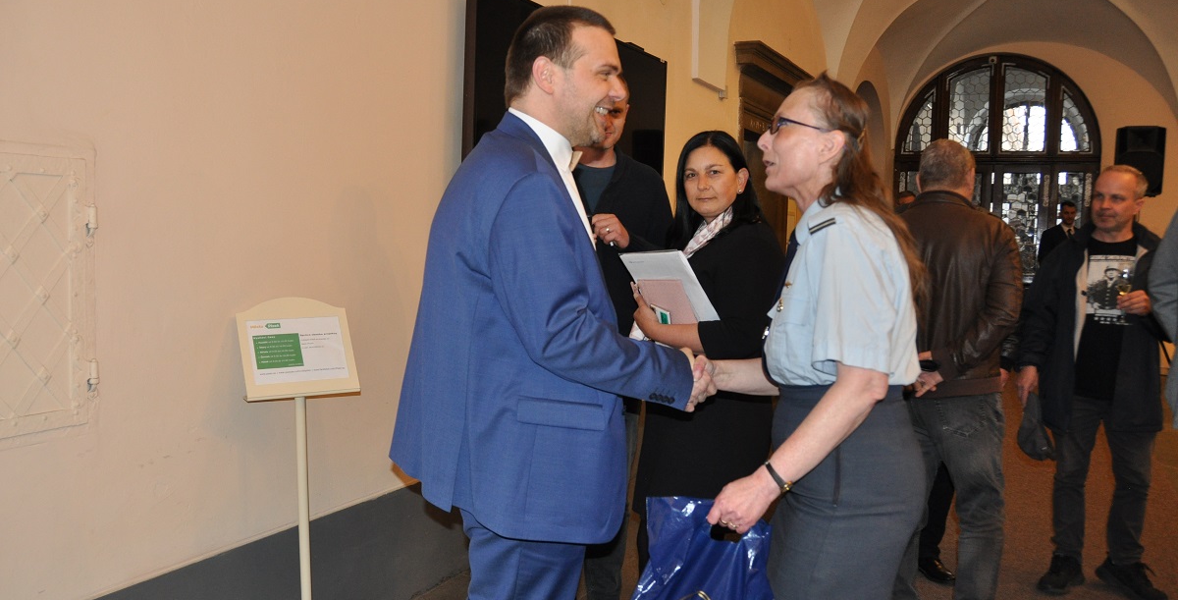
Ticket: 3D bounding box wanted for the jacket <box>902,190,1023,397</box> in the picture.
[{"bbox_3d":[1.208,-0.030,3.320,0.520,0.670,0.330,3,5,36],"label":"jacket"}]

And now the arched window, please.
[{"bbox_3d":[5.129,-1.675,12.300,2.480,2.800,0.200,2,4,14],"label":"arched window"}]

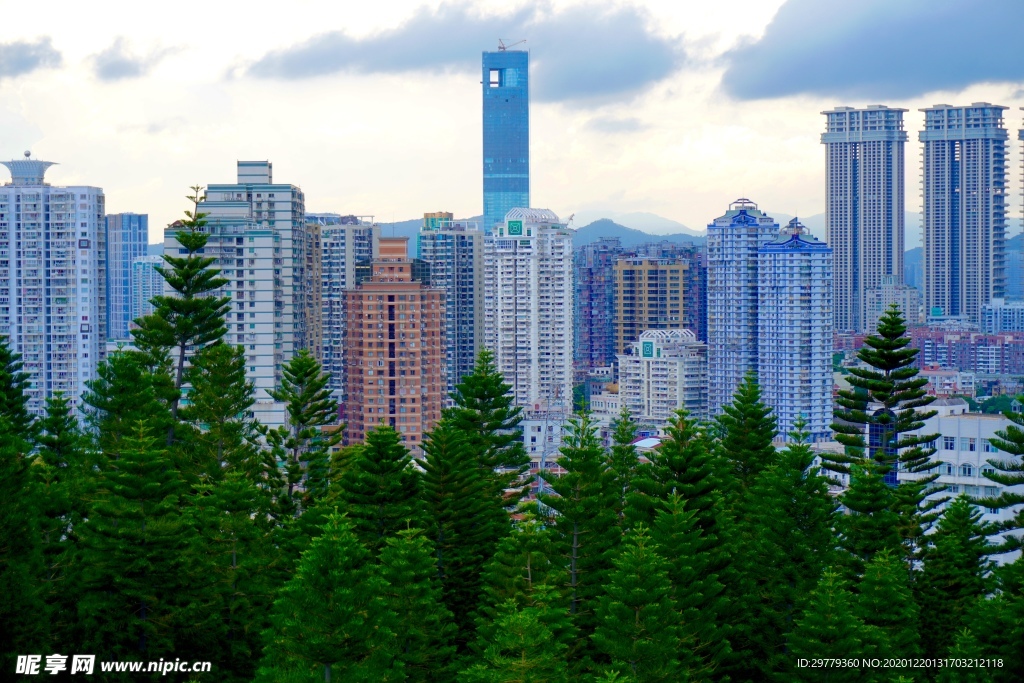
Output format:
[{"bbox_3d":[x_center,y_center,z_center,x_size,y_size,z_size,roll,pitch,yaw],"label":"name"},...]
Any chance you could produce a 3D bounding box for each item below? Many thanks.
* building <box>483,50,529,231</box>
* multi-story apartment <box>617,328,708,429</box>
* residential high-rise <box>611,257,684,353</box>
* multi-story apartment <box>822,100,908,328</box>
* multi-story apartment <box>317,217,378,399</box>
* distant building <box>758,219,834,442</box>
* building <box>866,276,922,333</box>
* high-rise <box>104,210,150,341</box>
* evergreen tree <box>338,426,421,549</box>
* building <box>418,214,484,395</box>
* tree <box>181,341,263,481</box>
[{"bbox_3d":[-6.301,-162.028,2455.375,51.500,338.000,40.000,0,2,1],"label":"building"},{"bbox_3d":[72.030,18.655,995.000,36.000,49.440,27.000,2,3,42],"label":"multi-story apartment"},{"bbox_3d":[66.621,1.922,1025.000,28.000,83.600,22.000,1,3,28],"label":"residential high-rise"},{"bbox_3d":[321.242,-103.928,1945.000,71.000,220.620,33.000,1,3,33],"label":"multi-story apartment"},{"bbox_3d":[-74.784,-9.168,978.000,26.000,98.100,20.000,0,2,5],"label":"multi-story apartment"},{"bbox_3d":[126.905,-4.037,957.000,33.000,102.270,30.000,0,2,6],"label":"distant building"},{"bbox_3d":[325.503,-23.886,1820.000,44.000,63.130,22.000,0,2,12],"label":"building"},{"bbox_3d":[-395.310,-58.930,2192.240,44.000,145.000,38.000,0,2,0],"label":"high-rise"},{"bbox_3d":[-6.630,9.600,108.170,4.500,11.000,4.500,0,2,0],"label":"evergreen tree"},{"bbox_3d":[-27.660,-9.160,986.530,28.000,99.000,24.000,-1,2,-15],"label":"building"},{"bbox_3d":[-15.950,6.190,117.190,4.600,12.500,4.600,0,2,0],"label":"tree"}]

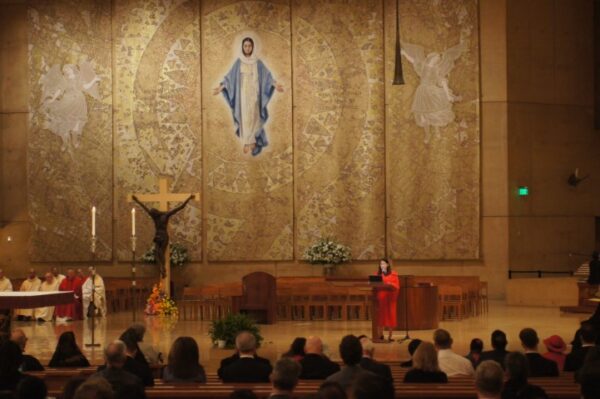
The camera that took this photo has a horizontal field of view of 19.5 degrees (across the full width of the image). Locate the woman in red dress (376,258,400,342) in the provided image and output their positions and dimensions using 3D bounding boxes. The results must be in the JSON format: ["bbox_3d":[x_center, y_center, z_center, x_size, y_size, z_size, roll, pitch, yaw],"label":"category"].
[{"bbox_3d":[1.822,2.069,36.000,0.460,1.690,0.370,-1,-1,18],"label":"woman in red dress"}]

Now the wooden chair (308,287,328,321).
[{"bbox_3d":[0.491,2.765,46.400,0.470,0.890,0.520,-1,-2,12],"label":"wooden chair"}]

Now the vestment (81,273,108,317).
[{"bbox_3d":[-5.442,2.555,46.300,0.560,1.150,0.650,-1,-1,20],"label":"vestment"}]

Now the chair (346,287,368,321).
[{"bbox_3d":[1.499,2.760,46.400,0.470,0.890,0.520,-1,-2,15],"label":"chair"}]

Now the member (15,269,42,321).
[{"bbox_3d":[-6.956,2.455,44.800,0.570,1.330,0.750,-1,-1,12],"label":"member"}]

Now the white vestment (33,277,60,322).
[{"bbox_3d":[-6.455,2.569,44.700,0.570,1.080,0.700,-1,-1,12],"label":"white vestment"}]

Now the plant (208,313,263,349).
[{"bbox_3d":[-1.273,2.585,34.500,1.050,0.710,0.900,-1,-2,0],"label":"plant"}]

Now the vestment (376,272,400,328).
[{"bbox_3d":[1.832,2.092,36.400,0.540,1.170,0.360,-1,-2,32],"label":"vestment"}]

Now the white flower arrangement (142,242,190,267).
[{"bbox_3d":[-3.932,1.635,51.500,1.400,0.750,1.100,-1,-1,3],"label":"white flower arrangement"}]

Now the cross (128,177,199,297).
[{"bbox_3d":[-3.640,1.218,46.800,1.920,3.650,0.500,-1,-1,6],"label":"cross"}]

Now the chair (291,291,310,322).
[{"bbox_3d":[0.003,2.776,46.400,0.470,0.890,0.520,-1,-2,12],"label":"chair"}]

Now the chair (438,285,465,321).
[{"bbox_3d":[3.830,2.604,44.200,0.520,0.900,0.530,-1,-1,18],"label":"chair"}]

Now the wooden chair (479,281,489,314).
[{"bbox_3d":[4.829,2.665,47.300,0.500,0.920,0.520,-1,-1,41],"label":"wooden chair"}]

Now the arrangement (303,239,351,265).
[{"bbox_3d":[0.863,1.621,54.500,1.520,0.800,1.350,-1,-2,0],"label":"arrangement"}]

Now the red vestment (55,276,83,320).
[{"bbox_3d":[-5.918,2.539,44.700,0.620,1.120,0.700,-1,-1,12],"label":"red vestment"}]

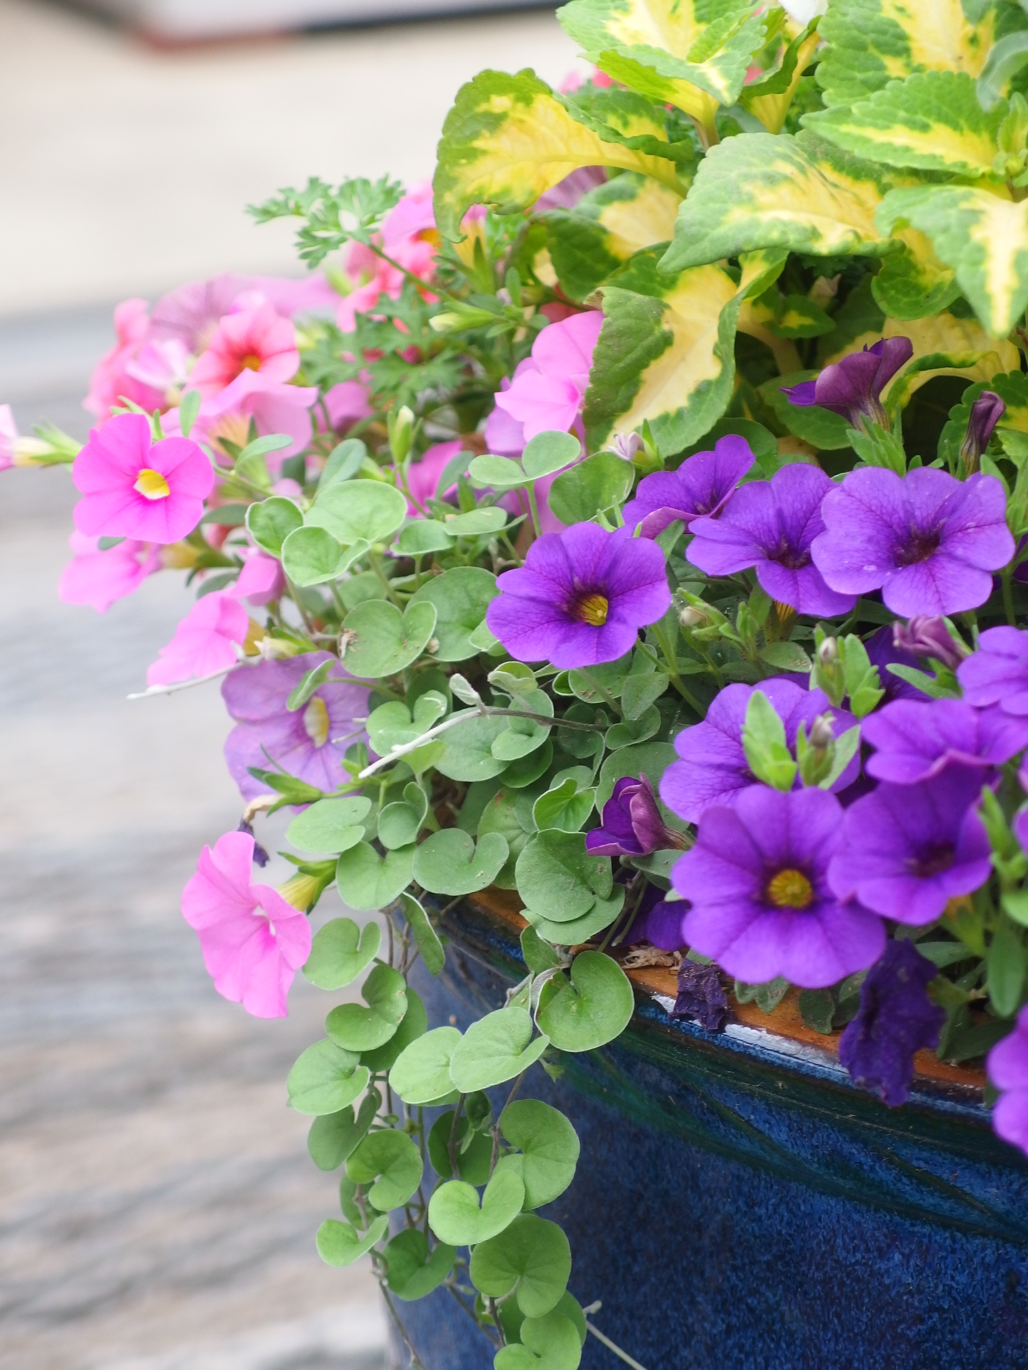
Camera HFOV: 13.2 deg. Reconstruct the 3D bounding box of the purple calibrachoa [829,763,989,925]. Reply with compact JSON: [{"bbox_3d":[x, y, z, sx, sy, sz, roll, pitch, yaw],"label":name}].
[{"bbox_3d":[0.077,0.033,0.836,0.033,0.032,0.022,14,-19,28],"label":"purple calibrachoa"}]

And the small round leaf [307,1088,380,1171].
[{"bbox_3d":[-0.033,0.085,0.850,0.017,0.018,0.006,22,-8,37],"label":"small round leaf"}]

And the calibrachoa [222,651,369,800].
[{"bbox_3d":[-0.041,0.009,0.905,0.036,0.031,0.020,17,5,34],"label":"calibrachoa"}]

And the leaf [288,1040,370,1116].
[{"bbox_3d":[-0.033,0.070,0.790,0.015,0.015,0.004,17,-19,32],"label":"leaf"}]

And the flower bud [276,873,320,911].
[{"bbox_3d":[-0.042,0.040,0.860,0.009,0.007,0.007,-28,0,-30],"label":"flower bud"}]

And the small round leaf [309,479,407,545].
[{"bbox_3d":[-0.033,-0.036,0.920,0.021,0.005,0.018,7,50,6],"label":"small round leaf"}]

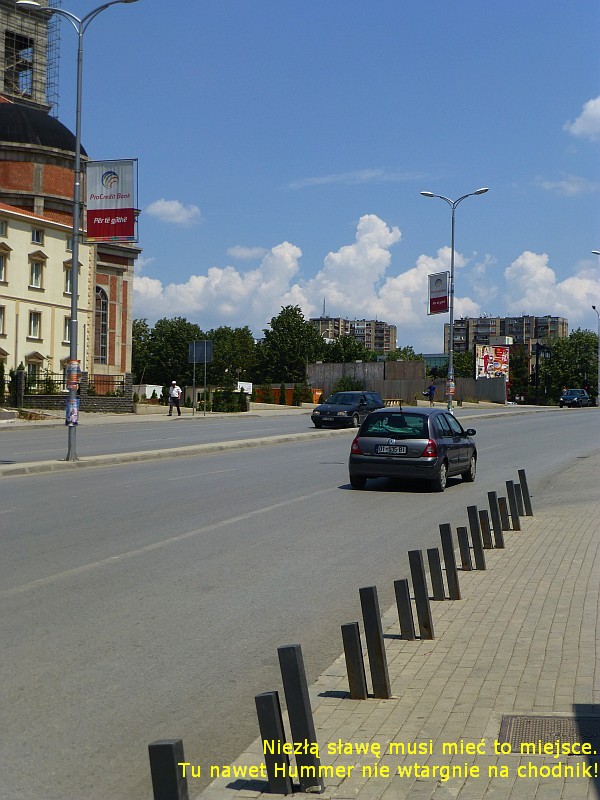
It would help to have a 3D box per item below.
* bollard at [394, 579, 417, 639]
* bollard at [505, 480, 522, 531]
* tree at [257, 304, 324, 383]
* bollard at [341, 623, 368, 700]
[{"bbox_3d":[0.703,1.410,8.400,0.080,0.410,0.080,-7,0,14],"label":"bollard"},{"bbox_3d":[2.568,1.261,14.994,0.082,0.600,0.082,-9,-3,15],"label":"bollard"},{"bbox_3d":[-0.685,-3.425,90.000,5.200,7.000,5.100,1,-3,0],"label":"tree"},{"bbox_3d":[0.297,1.421,6.800,0.080,0.410,0.080,-7,0,14],"label":"bollard"}]

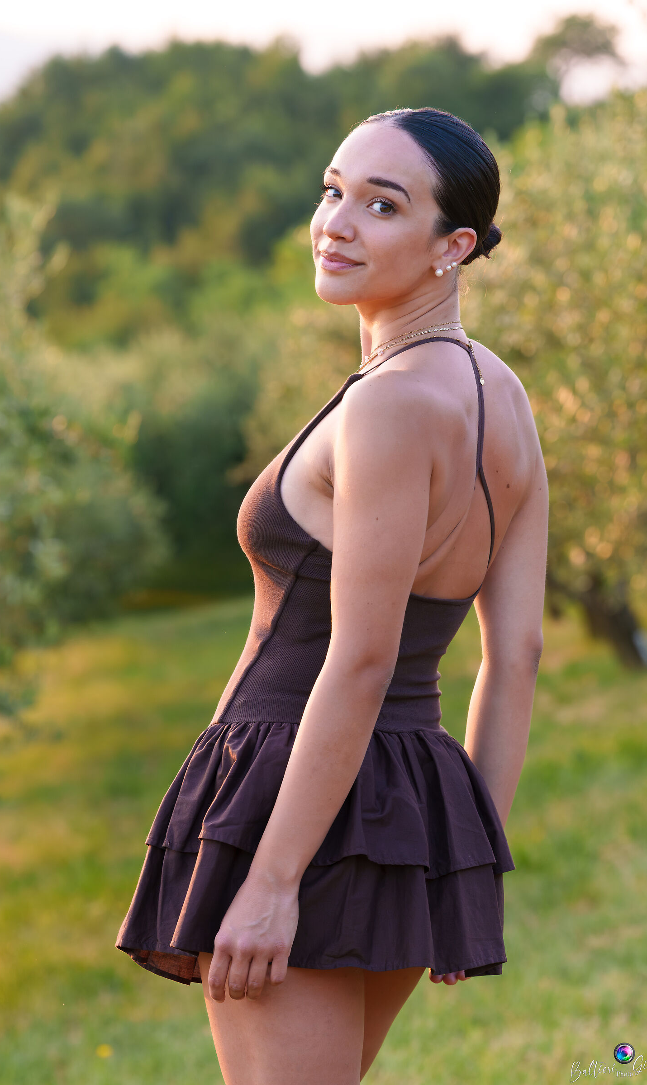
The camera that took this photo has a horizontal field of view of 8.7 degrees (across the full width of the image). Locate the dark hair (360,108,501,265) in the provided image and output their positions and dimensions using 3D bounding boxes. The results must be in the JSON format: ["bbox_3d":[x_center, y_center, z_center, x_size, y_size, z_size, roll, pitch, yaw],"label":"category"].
[{"bbox_3d":[0.122,-0.403,4.800,0.155,0.180,0.185,7,0,40],"label":"dark hair"}]

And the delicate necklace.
[{"bbox_3d":[0.100,-0.220,4.780,0.125,0.060,0.120,0,0,27],"label":"delicate necklace"}]

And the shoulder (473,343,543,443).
[{"bbox_3d":[0.206,-0.172,4.880,0.090,0.125,0.130,0,0,30],"label":"shoulder"}]

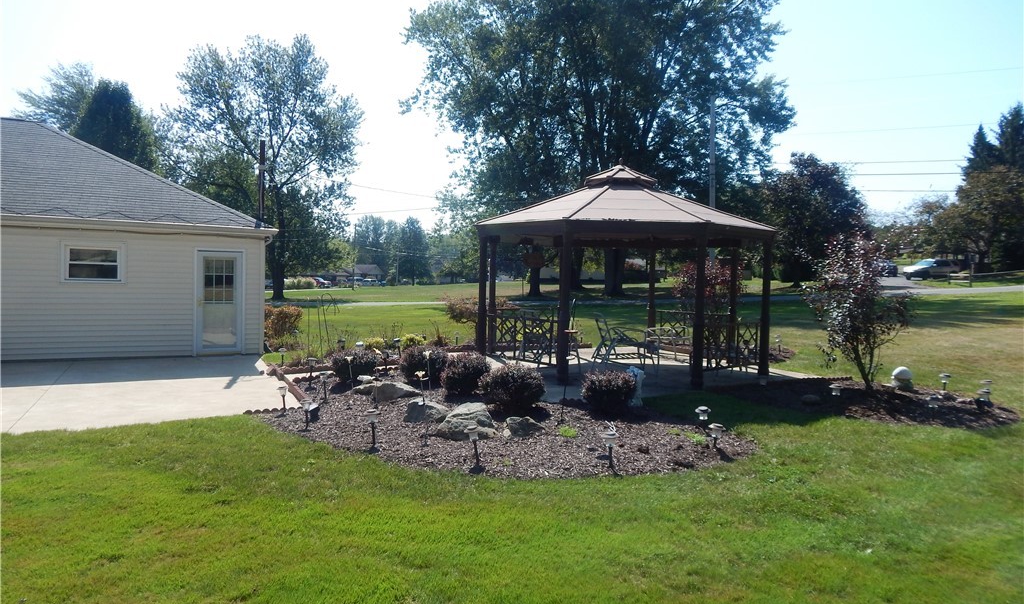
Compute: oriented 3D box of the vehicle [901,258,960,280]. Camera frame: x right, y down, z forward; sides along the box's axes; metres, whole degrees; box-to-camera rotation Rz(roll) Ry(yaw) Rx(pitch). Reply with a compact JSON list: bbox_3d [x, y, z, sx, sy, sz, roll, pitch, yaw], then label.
[{"bbox_3d":[33.881,-2.622,52.500,4.550,1.720,1.830,0,2,-26],"label":"vehicle"}]

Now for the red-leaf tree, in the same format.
[{"bbox_3d":[5.707,0.157,10.750,1.800,2.600,1.700,3,3,28],"label":"red-leaf tree"}]

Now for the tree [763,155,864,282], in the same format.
[{"bbox_3d":[21.774,-5.958,47.000,7.300,9.500,7.300,3,2,25],"label":"tree"}]

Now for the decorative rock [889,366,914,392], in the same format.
[{"bbox_3d":[6.455,1.264,10.750,0.380,0.400,0.380,3,3,31],"label":"decorative rock"}]

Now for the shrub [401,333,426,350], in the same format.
[{"bbox_3d":[-1.961,0.789,12.991,0.530,0.400,0.500,2,2,0],"label":"shrub"}]

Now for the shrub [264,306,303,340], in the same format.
[{"bbox_3d":[-5.677,0.468,15.982,1.080,0.860,1.000,2,2,0],"label":"shrub"}]

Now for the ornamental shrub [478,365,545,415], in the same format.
[{"bbox_3d":[0.003,1.008,8.038,0.800,0.570,0.800,2,2,0],"label":"ornamental shrub"}]

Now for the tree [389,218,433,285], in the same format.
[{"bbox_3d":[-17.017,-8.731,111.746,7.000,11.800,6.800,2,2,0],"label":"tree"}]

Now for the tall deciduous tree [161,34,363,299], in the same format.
[{"bbox_3d":[-13.655,-7.631,36.678,11.300,15.000,11.000,2,2,0],"label":"tall deciduous tree"}]

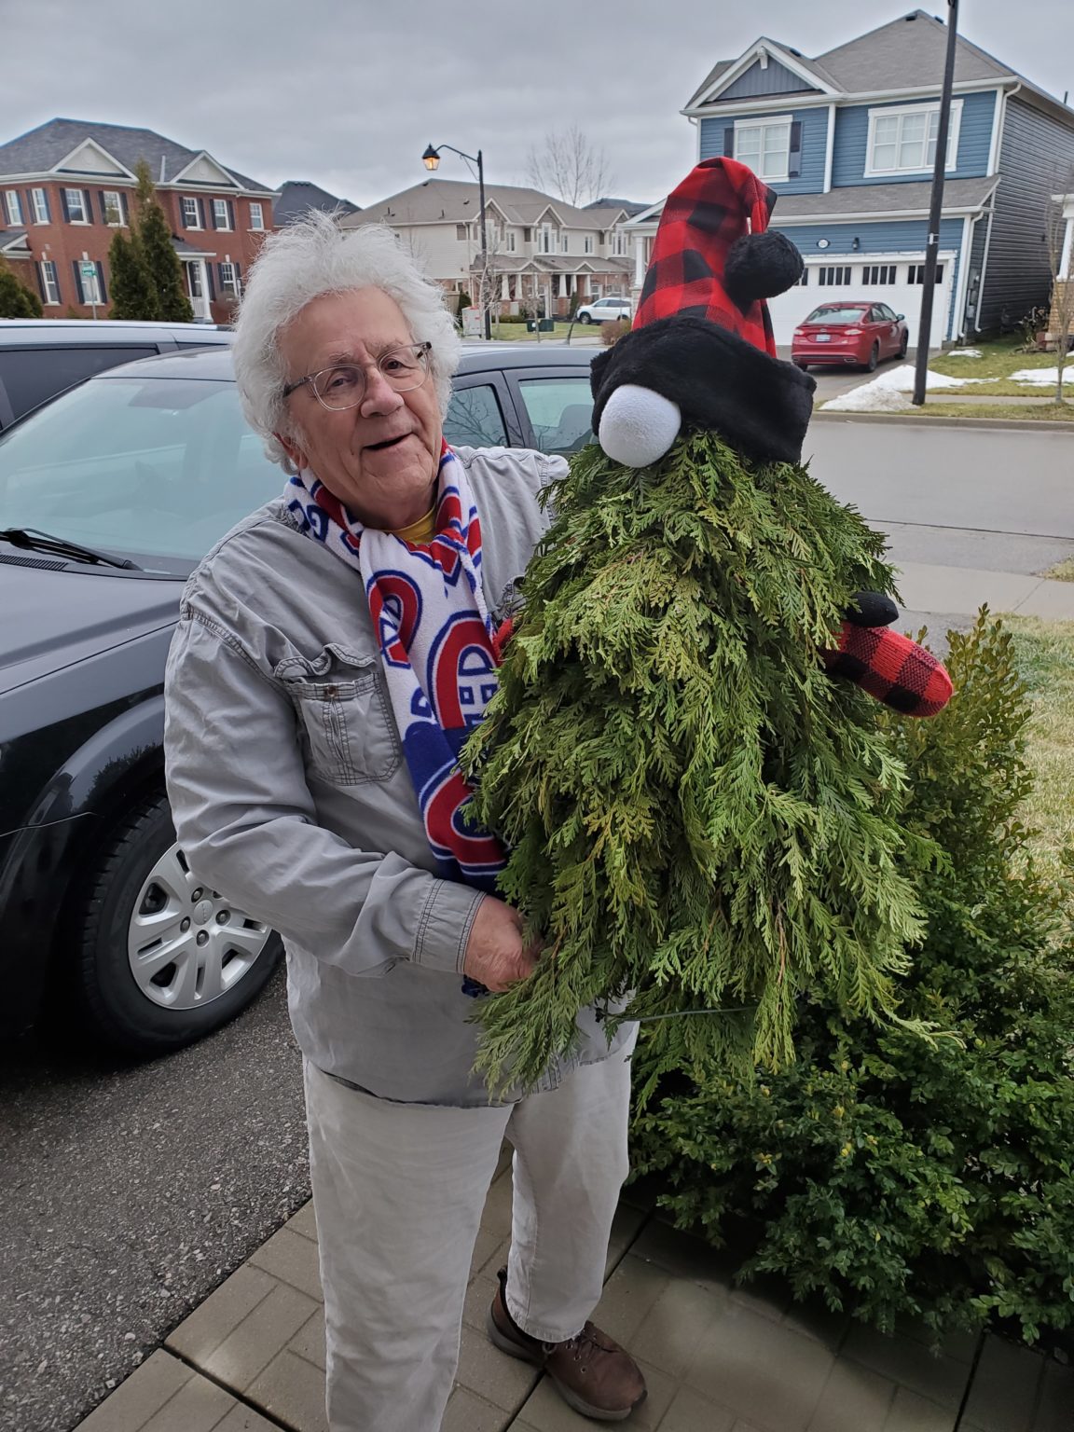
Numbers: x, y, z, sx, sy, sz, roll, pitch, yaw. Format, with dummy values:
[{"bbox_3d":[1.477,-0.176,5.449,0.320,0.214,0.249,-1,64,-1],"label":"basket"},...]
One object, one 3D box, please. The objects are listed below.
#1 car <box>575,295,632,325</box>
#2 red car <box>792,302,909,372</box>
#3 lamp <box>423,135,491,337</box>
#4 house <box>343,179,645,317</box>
[{"bbox_3d":[4.900,-26.300,69.900,4.750,1.700,1.920,12,26,30],"label":"car"},{"bbox_3d":[8.013,-9.626,27.149,1.880,1.480,4.870,12,28,30],"label":"red car"},{"bbox_3d":[-3.401,-21.322,48.703,2.600,8.200,0.700,-7,23,-14],"label":"lamp"},{"bbox_3d":[-2.541,-31.304,72.931,12.000,8.300,21.500,12,26,30],"label":"house"}]

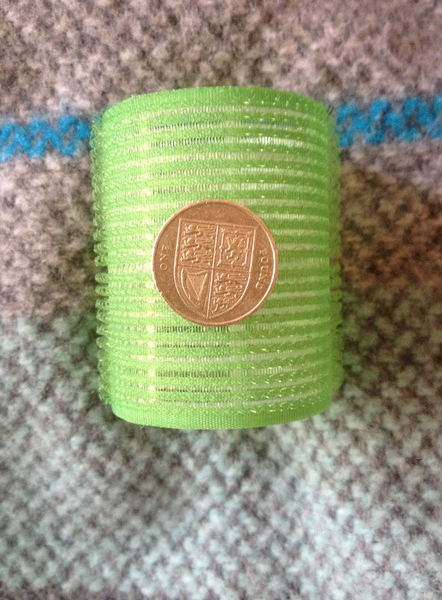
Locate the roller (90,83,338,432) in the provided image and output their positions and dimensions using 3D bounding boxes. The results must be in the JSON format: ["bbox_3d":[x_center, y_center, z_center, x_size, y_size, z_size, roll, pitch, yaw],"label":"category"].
[{"bbox_3d":[-0.001,-0.009,0.137,0.052,0.052,0.063,-2,93,0],"label":"roller"}]

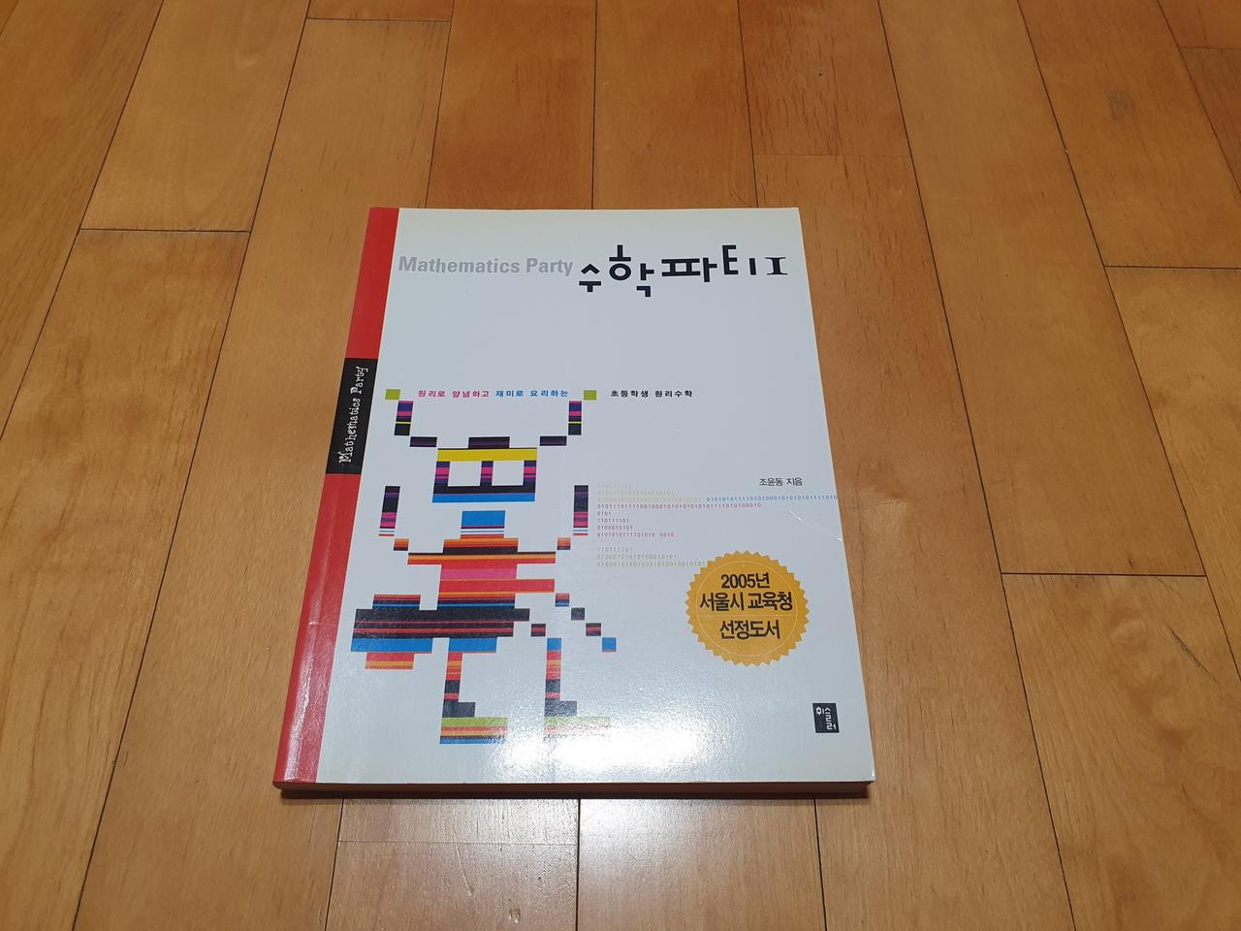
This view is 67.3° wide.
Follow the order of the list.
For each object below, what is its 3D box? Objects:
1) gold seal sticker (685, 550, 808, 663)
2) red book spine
[{"bbox_3d":[0.043,0.049,0.317,0.041,0.003,0.041,0,61,-1],"label":"gold seal sticker"},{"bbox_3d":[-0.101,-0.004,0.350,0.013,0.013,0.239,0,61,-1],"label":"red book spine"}]

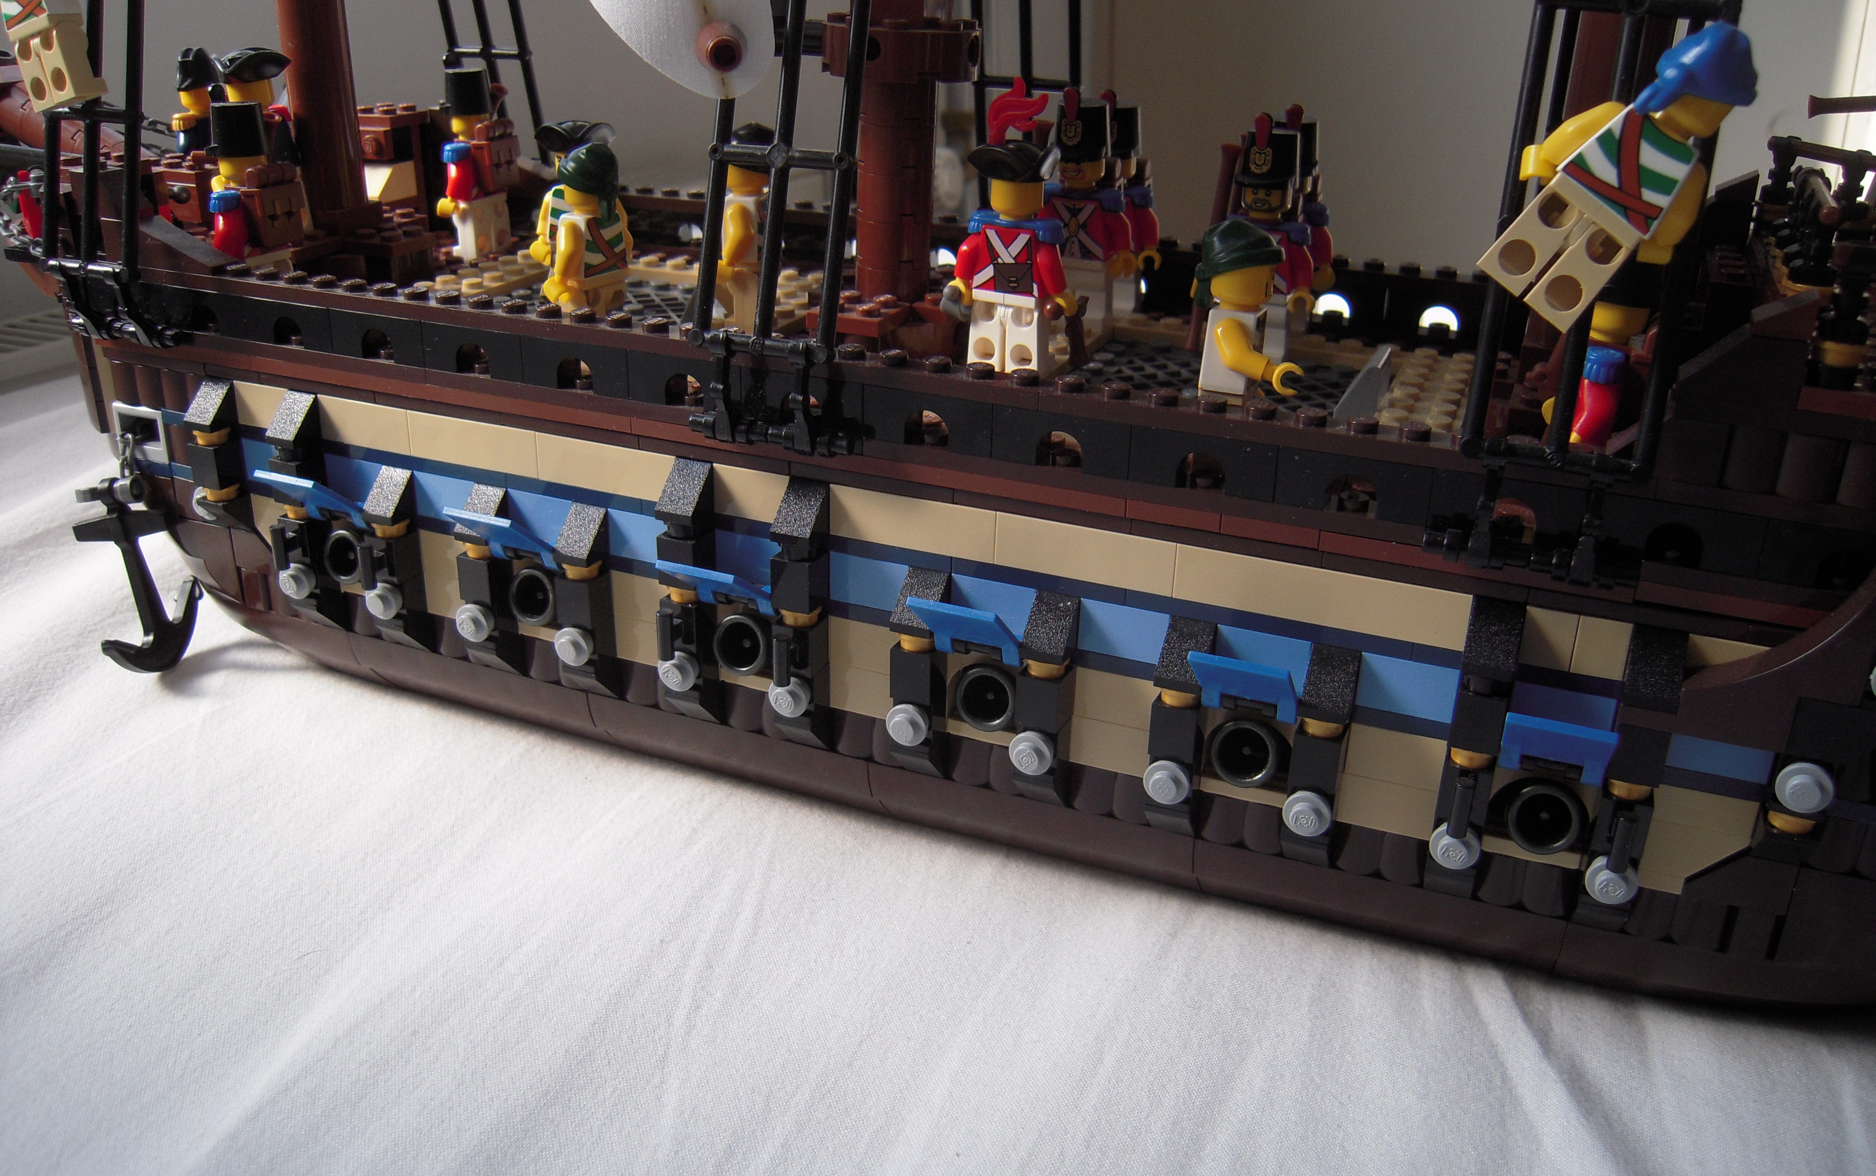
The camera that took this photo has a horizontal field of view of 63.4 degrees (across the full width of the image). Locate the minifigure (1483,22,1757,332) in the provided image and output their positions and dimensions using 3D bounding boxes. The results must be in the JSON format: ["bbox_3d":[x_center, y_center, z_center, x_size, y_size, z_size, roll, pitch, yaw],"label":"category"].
[{"bbox_3d":[0.094,-0.056,0.205,0.024,0.042,0.015,42,21,12],"label":"minifigure"}]

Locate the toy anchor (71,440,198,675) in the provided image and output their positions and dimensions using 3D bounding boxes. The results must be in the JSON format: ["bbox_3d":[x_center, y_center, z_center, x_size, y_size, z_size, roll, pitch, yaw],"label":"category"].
[{"bbox_3d":[-0.187,-0.006,0.354,0.022,0.056,0.040,1,24,-1],"label":"toy anchor"}]

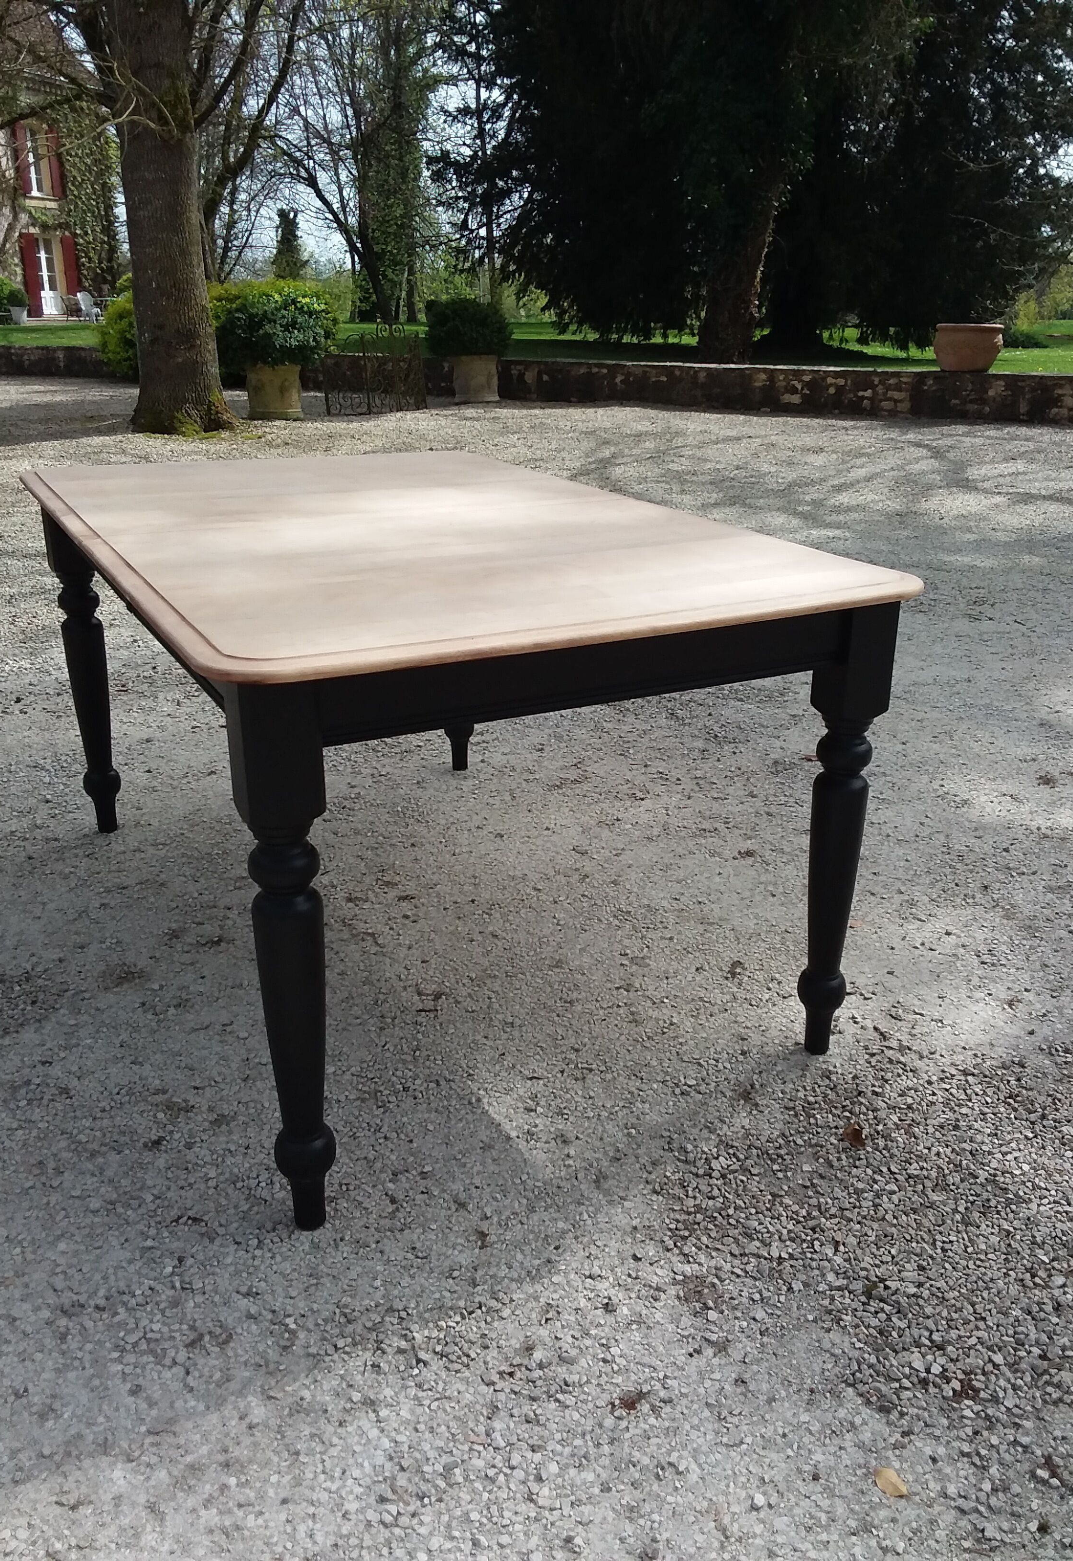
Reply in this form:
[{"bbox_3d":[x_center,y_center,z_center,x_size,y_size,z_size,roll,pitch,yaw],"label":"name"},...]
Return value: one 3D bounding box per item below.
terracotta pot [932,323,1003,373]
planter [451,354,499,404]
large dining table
[{"bbox_3d":[4.214,-4.252,11.969,0.647,0.421,0.647,8,23,17],"label":"terracotta pot"},{"bbox_3d":[-0.607,-4.034,12.226,0.474,0.425,0.474,0,22,-3],"label":"planter"},{"bbox_3d":[-0.245,-0.085,2.180,0.994,0.770,1.463,-11,25,-27],"label":"large dining table"}]

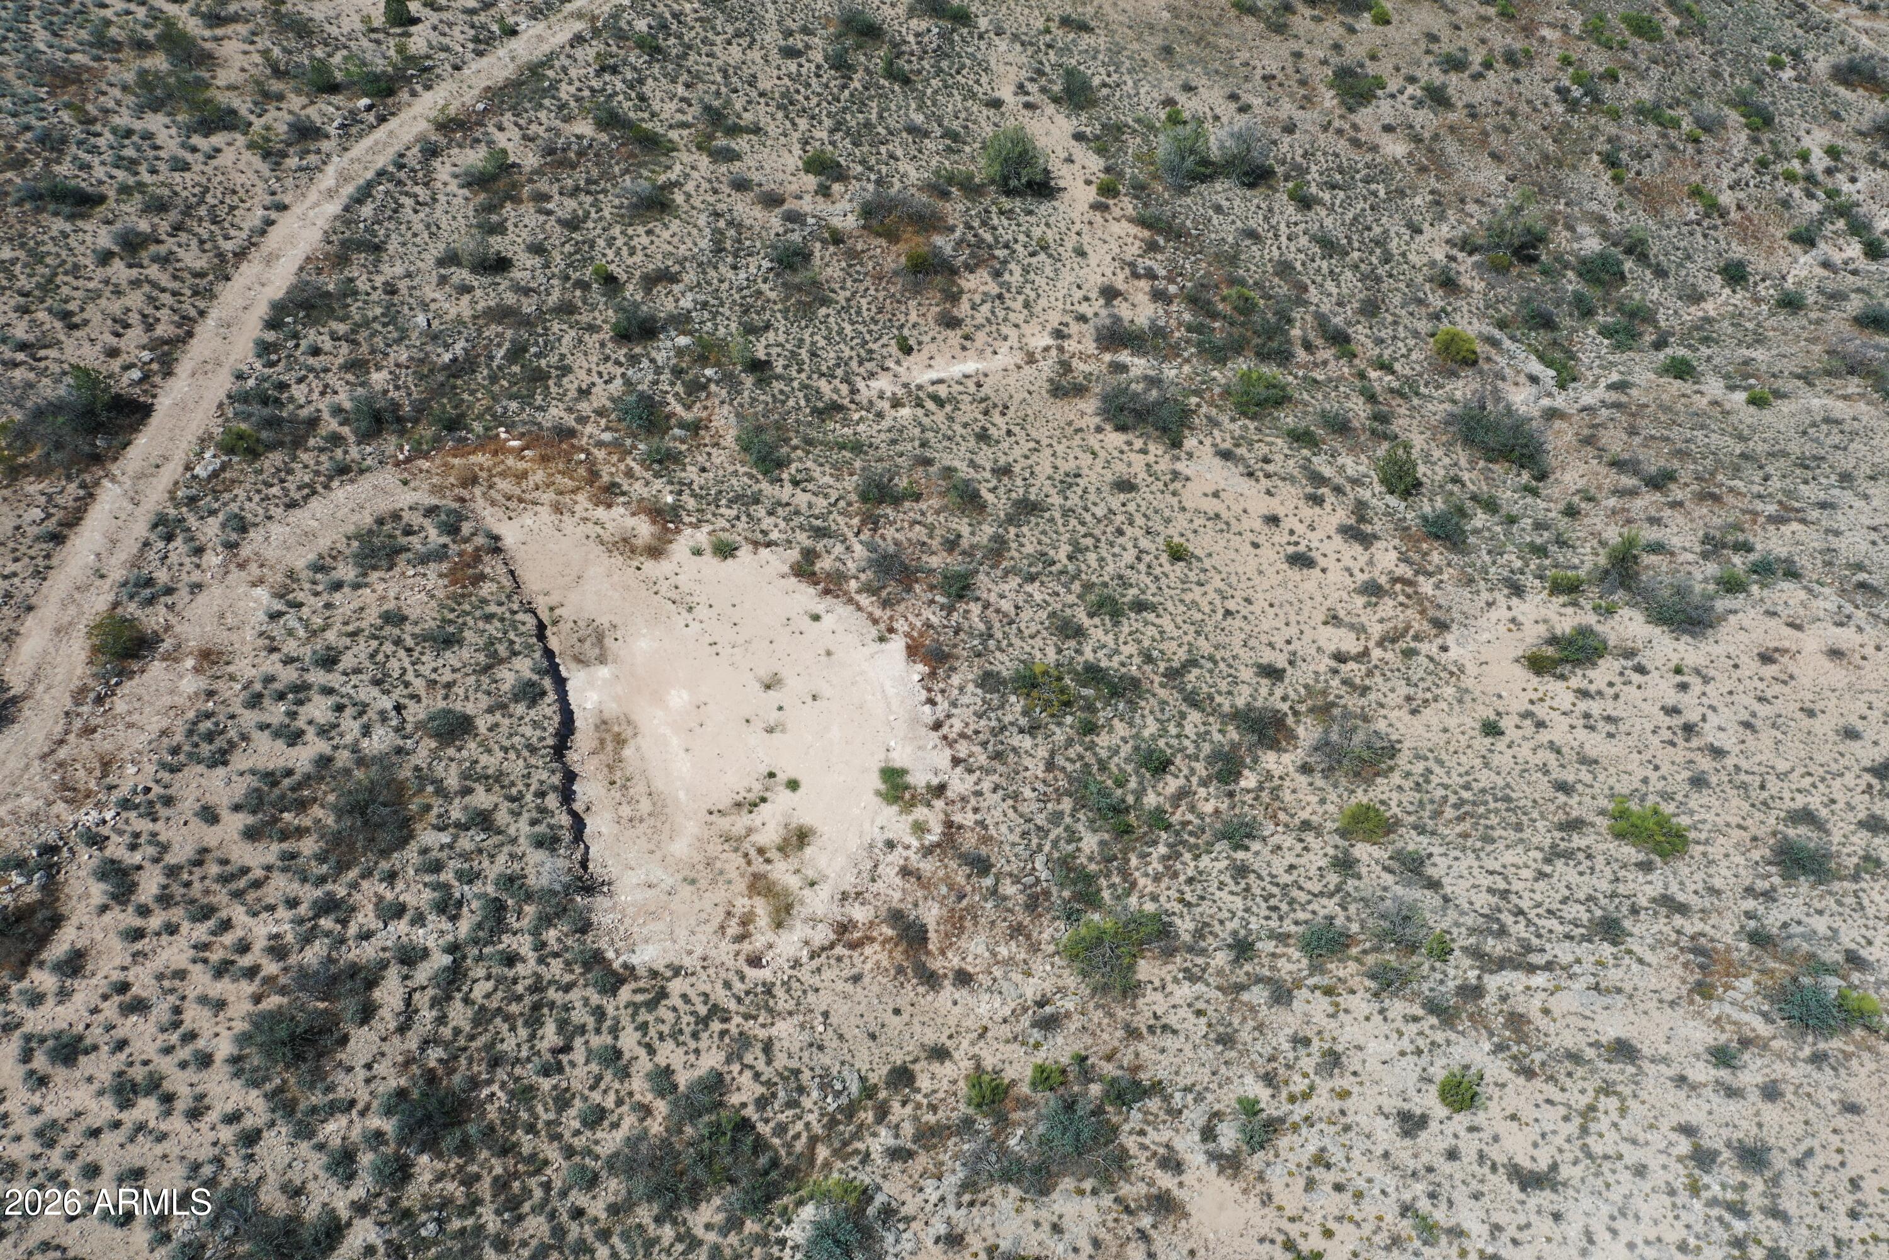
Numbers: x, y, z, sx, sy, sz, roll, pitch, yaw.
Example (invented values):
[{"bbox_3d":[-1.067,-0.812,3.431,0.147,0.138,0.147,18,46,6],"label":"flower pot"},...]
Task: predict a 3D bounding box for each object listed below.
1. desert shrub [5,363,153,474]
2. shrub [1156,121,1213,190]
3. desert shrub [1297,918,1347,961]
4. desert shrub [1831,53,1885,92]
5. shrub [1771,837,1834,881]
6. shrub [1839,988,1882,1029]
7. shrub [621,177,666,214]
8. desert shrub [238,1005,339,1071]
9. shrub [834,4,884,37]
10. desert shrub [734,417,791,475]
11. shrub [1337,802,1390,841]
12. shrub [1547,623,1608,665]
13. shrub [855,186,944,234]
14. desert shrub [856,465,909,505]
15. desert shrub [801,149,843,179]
[{"bbox_3d":[-37.144,-9.068,62.885,6.254,3.489,5.628,-26,49,-25],"label":"desert shrub"},{"bbox_3d":[13.269,-26.303,81.285,3.103,3.601,2.948,7,43,7],"label":"shrub"},{"bbox_3d":[12.030,9.830,46.700,1.570,0.900,1.380,18,48,17],"label":"desert shrub"},{"bbox_3d":[51.801,-31.578,83.241,3.110,1.710,3.110,0,46,0],"label":"desert shrub"},{"bbox_3d":[28.470,7.590,48.740,1.990,1.150,1.890,35,55,30],"label":"shrub"},{"bbox_3d":[26.868,11.090,43.106,1.169,0.982,1.299,-31,51,-29],"label":"shrub"},{"bbox_3d":[-15.184,-21.946,74.281,2.340,1.450,2.340,0,46,0],"label":"shrub"},{"bbox_3d":[-18.460,11.488,41.343,2.770,1.660,1.970,0,46,0],"label":"desert shrub"},{"bbox_3d":[-5.550,-39.810,96.030,3.180,1.910,2.970,-3,49,-2],"label":"shrub"},{"bbox_3d":[-8.420,-8.490,67.840,2.400,2.000,2.500,-7,49,-6],"label":"desert shrub"},{"bbox_3d":[15.710,7.160,54.980,1.930,1.160,1.590,21,52,17],"label":"shrub"},{"bbox_3d":[23.990,0.530,55.620,2.140,1.230,2.030,24,50,22],"label":"shrub"},{"bbox_3d":[-2.190,-20.744,72.685,4.220,2.110,2.960,0,46,0],"label":"shrub"},{"bbox_3d":[-2.585,-6.034,61.273,2.277,1.251,1.936,-2,43,-2],"label":"desert shrub"},{"bbox_3d":[-6.820,-25.790,81.350,2.280,1.420,2.170,-4,46,-4],"label":"desert shrub"}]

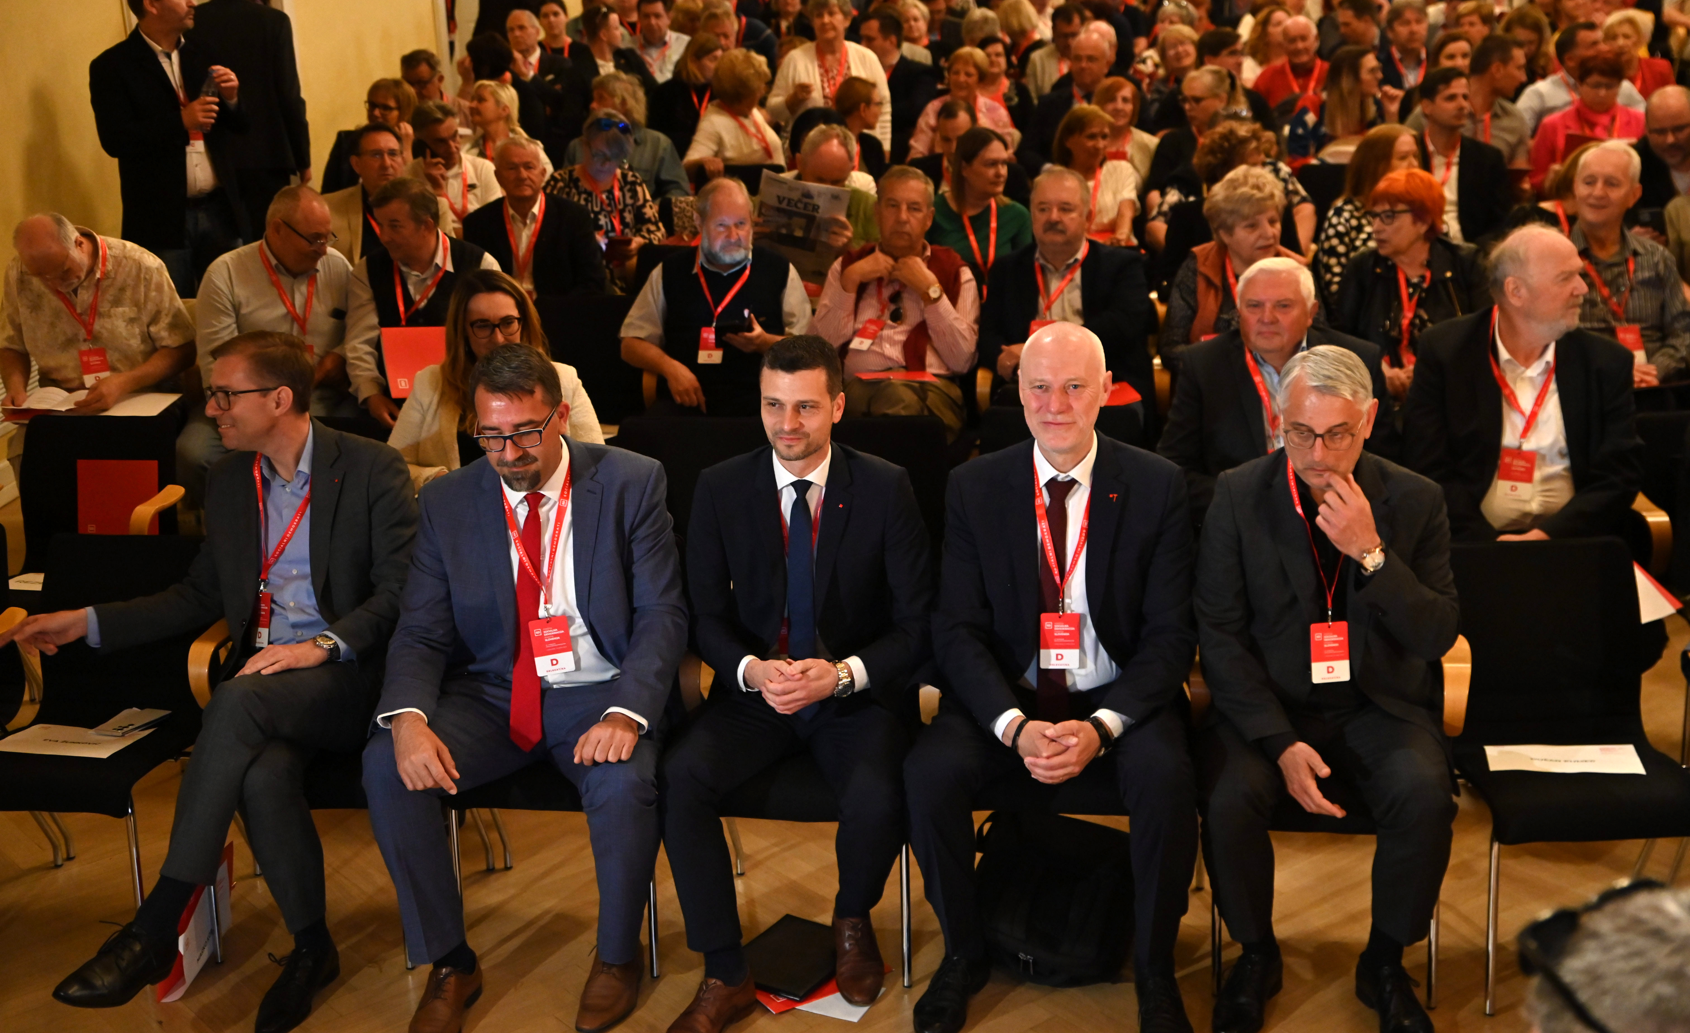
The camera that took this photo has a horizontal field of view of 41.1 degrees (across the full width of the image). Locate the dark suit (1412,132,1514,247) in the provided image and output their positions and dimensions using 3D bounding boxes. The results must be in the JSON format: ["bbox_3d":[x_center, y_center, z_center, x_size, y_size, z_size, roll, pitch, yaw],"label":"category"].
[{"bbox_3d":[2.001,-0.941,7.482,0.500,0.680,0.420,-2,18,1],"label":"dark suit"}]

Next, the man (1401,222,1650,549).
[{"bbox_3d":[1.640,0.017,5.373,0.590,1.340,0.820,1,17,5],"label":"man"}]

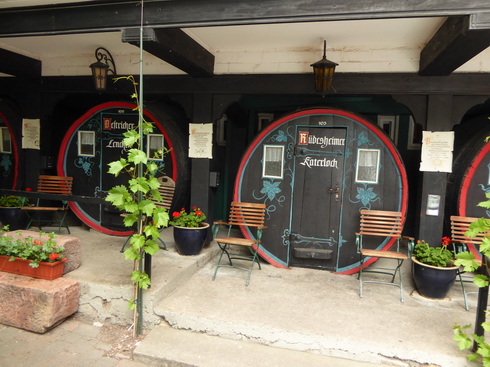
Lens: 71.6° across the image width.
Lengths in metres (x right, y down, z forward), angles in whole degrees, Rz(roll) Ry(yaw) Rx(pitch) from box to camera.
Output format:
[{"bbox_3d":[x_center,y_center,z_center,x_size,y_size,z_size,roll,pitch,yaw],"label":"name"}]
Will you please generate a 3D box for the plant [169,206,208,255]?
[{"bbox_3d":[-0.692,0.577,4.314,0.529,0.595,0.507,4,6,14],"label":"plant"}]

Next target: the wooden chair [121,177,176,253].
[{"bbox_3d":[-1.257,0.399,4.479,0.440,0.990,0.580,6,6,33],"label":"wooden chair"}]

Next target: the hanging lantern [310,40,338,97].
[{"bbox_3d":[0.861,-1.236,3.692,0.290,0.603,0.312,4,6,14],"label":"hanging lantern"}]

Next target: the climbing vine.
[{"bbox_3d":[-0.926,0.221,2.863,0.551,2.215,0.392,4,6,14],"label":"climbing vine"}]

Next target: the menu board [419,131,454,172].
[{"bbox_3d":[2.112,-0.348,3.726,0.322,0.438,0.020,4,6,14],"label":"menu board"}]

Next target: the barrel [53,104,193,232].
[{"bbox_3d":[-1.799,-0.287,6.274,2.120,2.100,2.000,4,5,13],"label":"barrel"}]

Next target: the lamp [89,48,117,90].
[{"bbox_3d":[-1.831,-1.459,4.453,0.287,0.570,0.435,4,6,14],"label":"lamp"}]

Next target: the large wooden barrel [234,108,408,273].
[{"bbox_3d":[1.083,0.071,5.285,2.220,2.200,2.000,3,5,8],"label":"large wooden barrel"}]

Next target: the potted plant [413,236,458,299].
[{"bbox_3d":[2.139,0.913,3.769,0.520,0.640,0.520,4,5,12],"label":"potted plant"}]

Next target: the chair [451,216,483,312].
[{"bbox_3d":[2.496,0.834,3.593,0.560,0.860,0.570,4,5,10],"label":"chair"}]

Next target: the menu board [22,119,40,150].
[{"bbox_3d":[-3.436,-0.787,5.450,0.355,0.475,0.020,4,5,15],"label":"menu board"}]

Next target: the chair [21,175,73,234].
[{"bbox_3d":[-2.635,0.343,4.565,0.544,0.827,0.624,2,6,-10],"label":"chair"}]

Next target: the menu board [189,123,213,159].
[{"bbox_3d":[-0.573,-0.553,4.412,0.326,0.444,0.020,4,6,14],"label":"menu board"}]

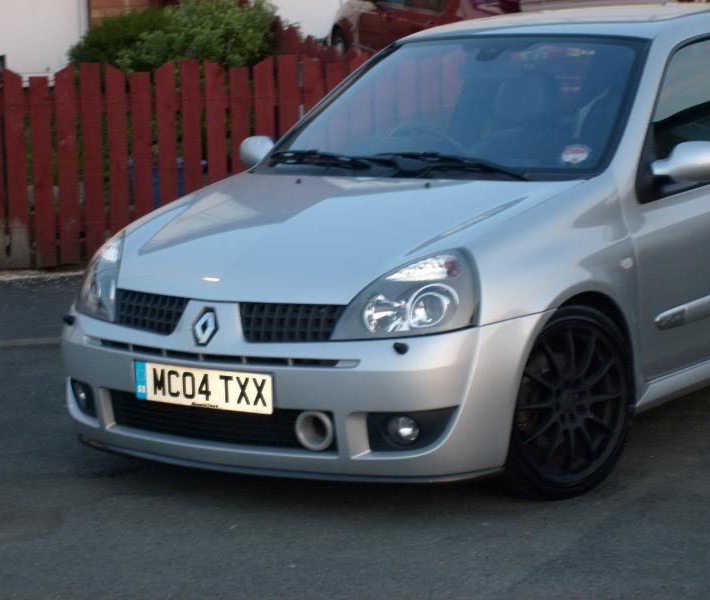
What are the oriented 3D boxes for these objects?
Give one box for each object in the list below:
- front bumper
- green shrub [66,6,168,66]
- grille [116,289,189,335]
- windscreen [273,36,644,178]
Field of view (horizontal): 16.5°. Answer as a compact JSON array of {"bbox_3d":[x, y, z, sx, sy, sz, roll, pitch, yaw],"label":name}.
[{"bbox_3d":[-0.252,0.234,7.178,1.630,0.450,0.600,4,11,38],"label":"front bumper"},{"bbox_3d":[-1.283,-1.149,13.877,0.750,1.000,0.700,-2,9,0],"label":"green shrub"},{"bbox_3d":[-0.609,0.037,7.147,0.067,0.117,0.353,-2,6,-42],"label":"grille"},{"bbox_3d":[0.325,-0.609,7.835,1.310,0.100,0.830,4,41,38],"label":"windscreen"}]

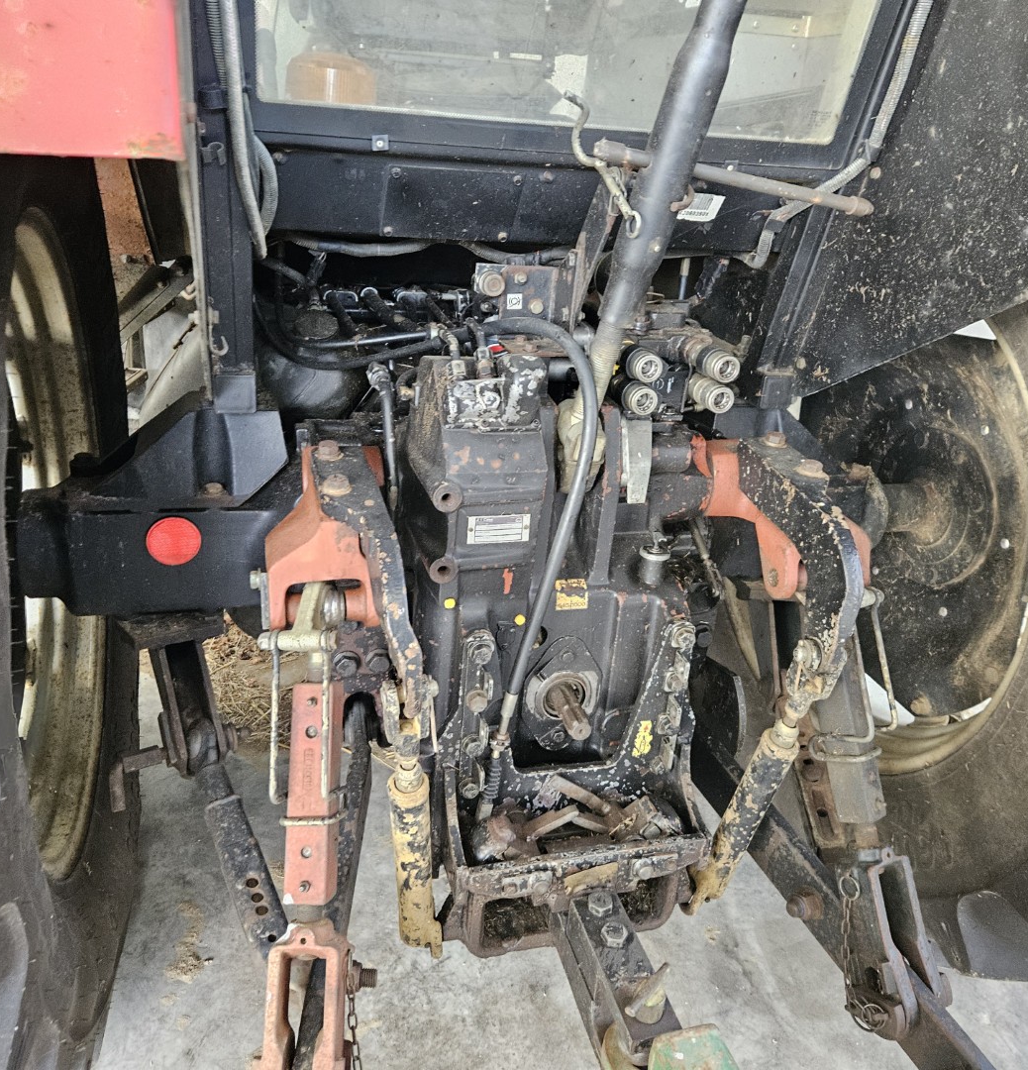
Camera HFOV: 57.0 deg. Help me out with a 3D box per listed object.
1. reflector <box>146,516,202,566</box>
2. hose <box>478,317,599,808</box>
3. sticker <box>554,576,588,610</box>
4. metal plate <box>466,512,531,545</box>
[{"bbox_3d":[-0.506,0.009,1.411,0.080,0.080,0.010,-2,24,-14],"label":"reflector"},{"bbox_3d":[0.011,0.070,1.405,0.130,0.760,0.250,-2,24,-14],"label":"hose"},{"bbox_3d":[0.091,0.095,1.502,0.052,0.055,0.002,-2,24,-14],"label":"sticker"},{"bbox_3d":[-0.022,-0.008,1.400,0.093,0.044,0.003,-2,24,-14],"label":"metal plate"}]

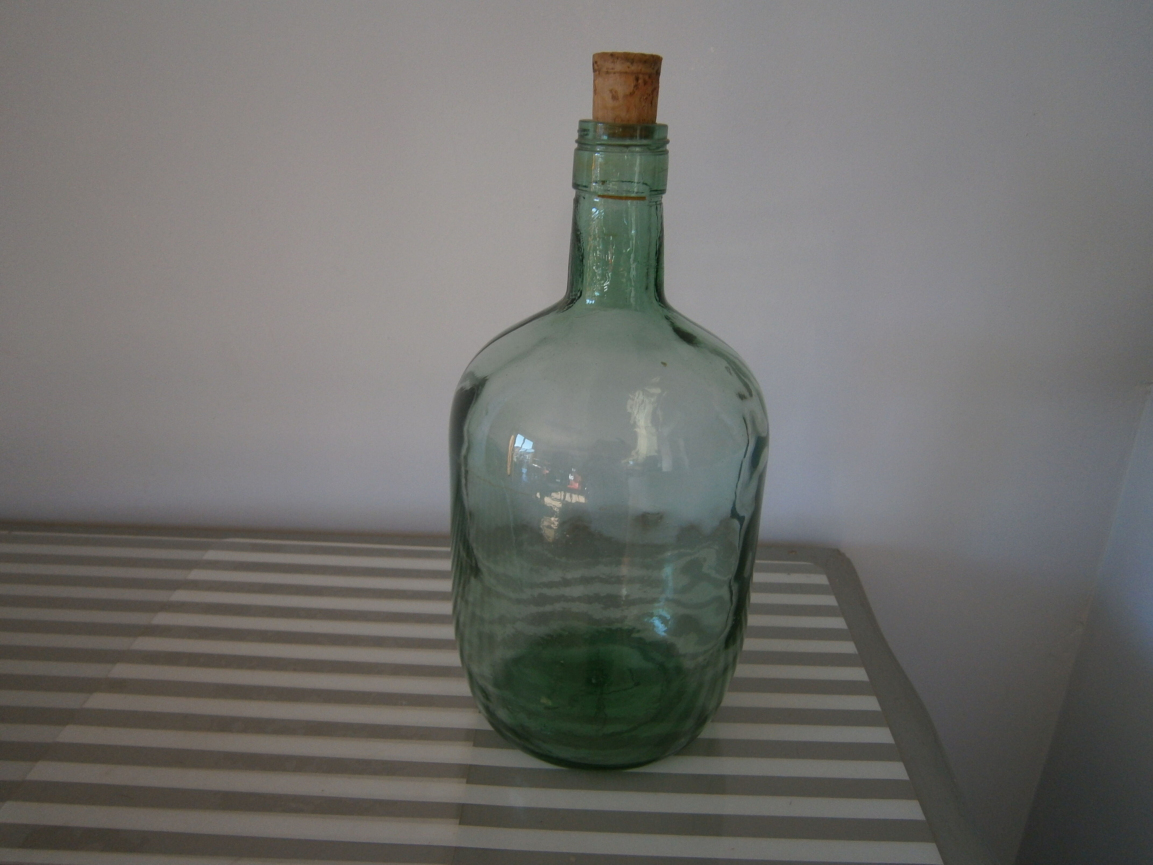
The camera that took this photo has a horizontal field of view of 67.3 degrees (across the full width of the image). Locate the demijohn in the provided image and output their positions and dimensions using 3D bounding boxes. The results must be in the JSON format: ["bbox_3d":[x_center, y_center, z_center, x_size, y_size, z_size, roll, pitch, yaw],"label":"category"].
[{"bbox_3d":[0.018,-0.001,0.489,0.179,0.389,0.179,2,24,2],"label":"demijohn"}]

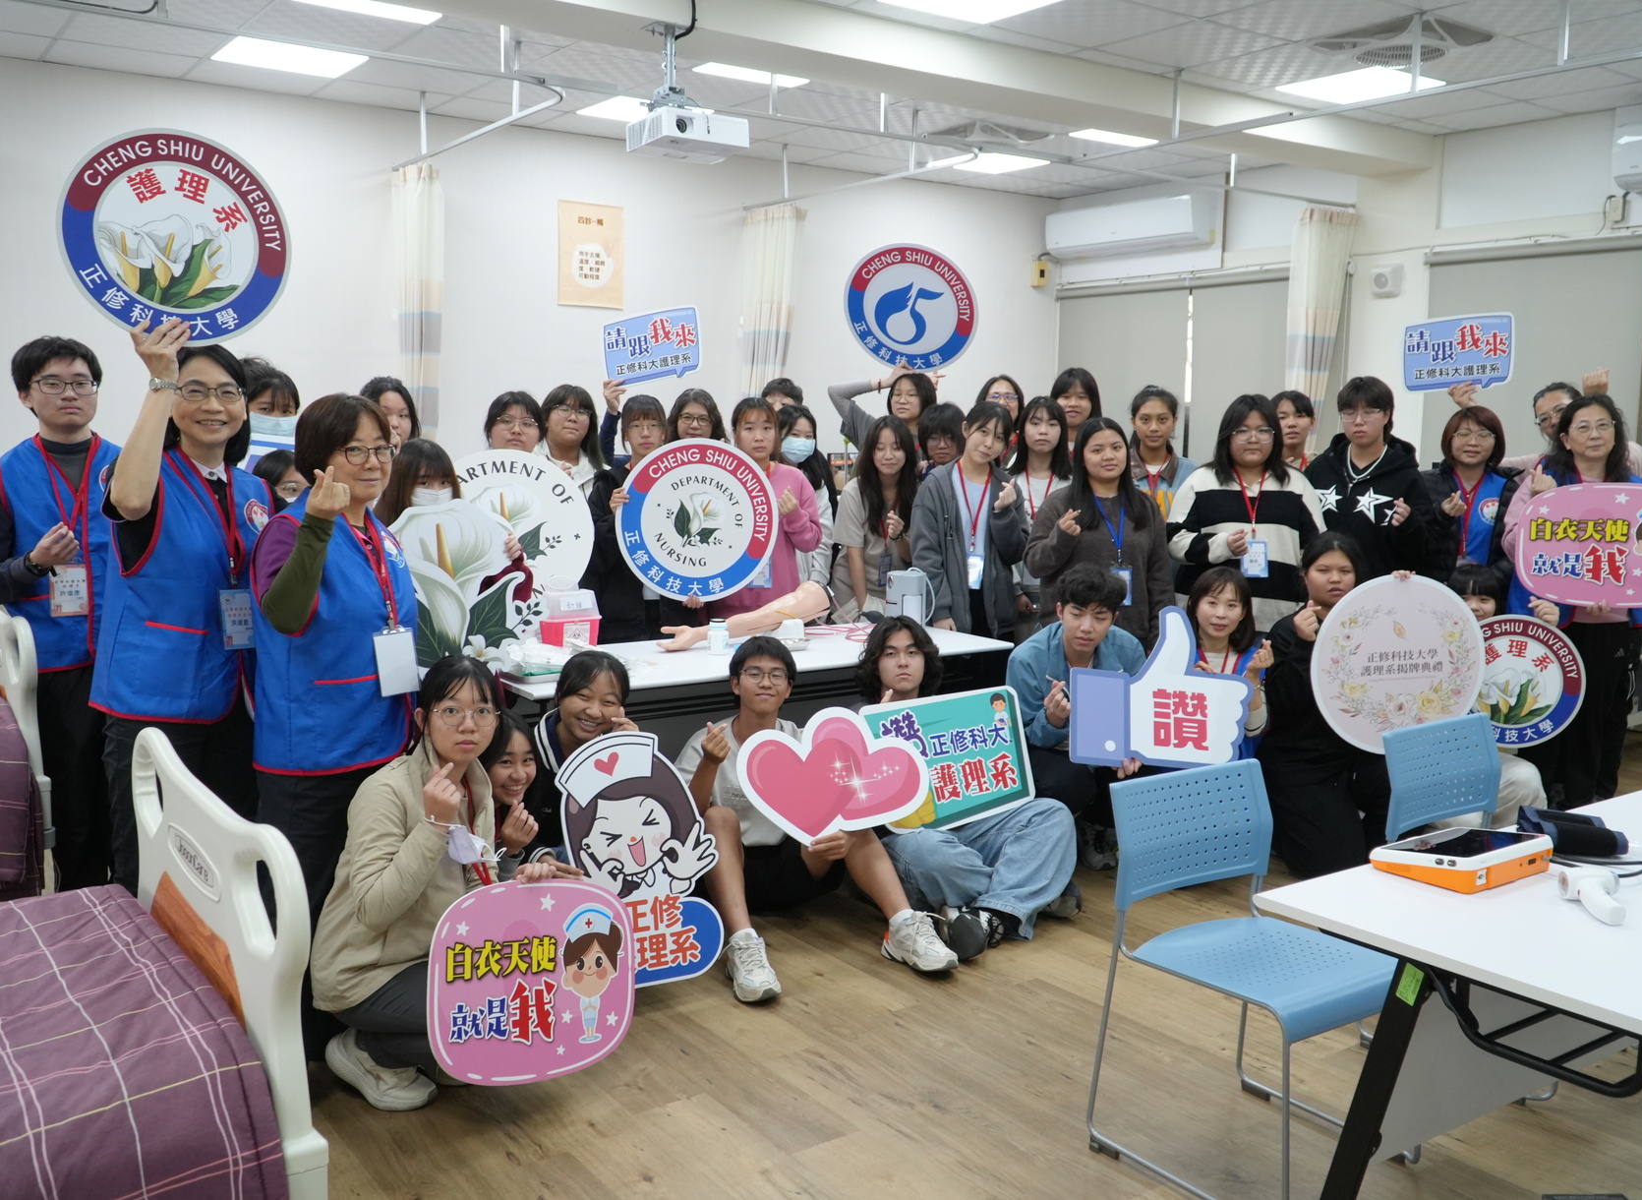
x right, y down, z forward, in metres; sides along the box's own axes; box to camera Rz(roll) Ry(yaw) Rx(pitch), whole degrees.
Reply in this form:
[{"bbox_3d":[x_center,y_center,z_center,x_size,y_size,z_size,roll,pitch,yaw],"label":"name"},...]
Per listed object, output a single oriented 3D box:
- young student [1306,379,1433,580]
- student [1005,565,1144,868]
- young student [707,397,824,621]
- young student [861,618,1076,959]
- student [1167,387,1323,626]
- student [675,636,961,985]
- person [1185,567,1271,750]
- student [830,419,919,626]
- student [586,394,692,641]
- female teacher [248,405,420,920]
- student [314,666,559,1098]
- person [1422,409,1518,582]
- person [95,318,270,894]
[{"bbox_3d":[2.029,0.003,5.000,0.500,1.649,0.340,3,8,18],"label":"young student"},{"bbox_3d":[0.894,0.372,4.700,0.500,0.972,0.600,-1,7,-9],"label":"student"},{"bbox_3d":[-0.202,0.048,4.900,0.460,1.544,0.340,0,7,-6],"label":"young student"},{"bbox_3d":[0.435,0.513,4.000,0.600,0.861,0.720,-1,7,-14],"label":"young student"},{"bbox_3d":[1.555,0.041,4.950,0.560,1.577,0.380,2,7,14],"label":"student"},{"bbox_3d":[-0.048,0.586,3.986,0.740,0.860,0.850,-3,9,-15],"label":"student"},{"bbox_3d":[1.392,0.378,4.680,0.480,0.973,0.580,2,7,14],"label":"person"},{"bbox_3d":[0.218,0.031,5.443,0.440,1.530,0.360,-2,9,-12],"label":"student"},{"bbox_3d":[-0.643,0.055,4.800,0.480,1.548,0.380,-1,7,-12],"label":"student"},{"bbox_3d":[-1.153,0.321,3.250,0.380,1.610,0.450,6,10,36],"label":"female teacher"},{"bbox_3d":[-0.865,0.593,3.080,0.460,0.910,0.620,-5,9,-37],"label":"student"},{"bbox_3d":[2.652,-0.009,5.563,0.480,1.550,0.360,4,9,25],"label":"person"},{"bbox_3d":[-1.571,0.210,3.399,0.470,1.790,0.410,-8,12,-44],"label":"person"}]

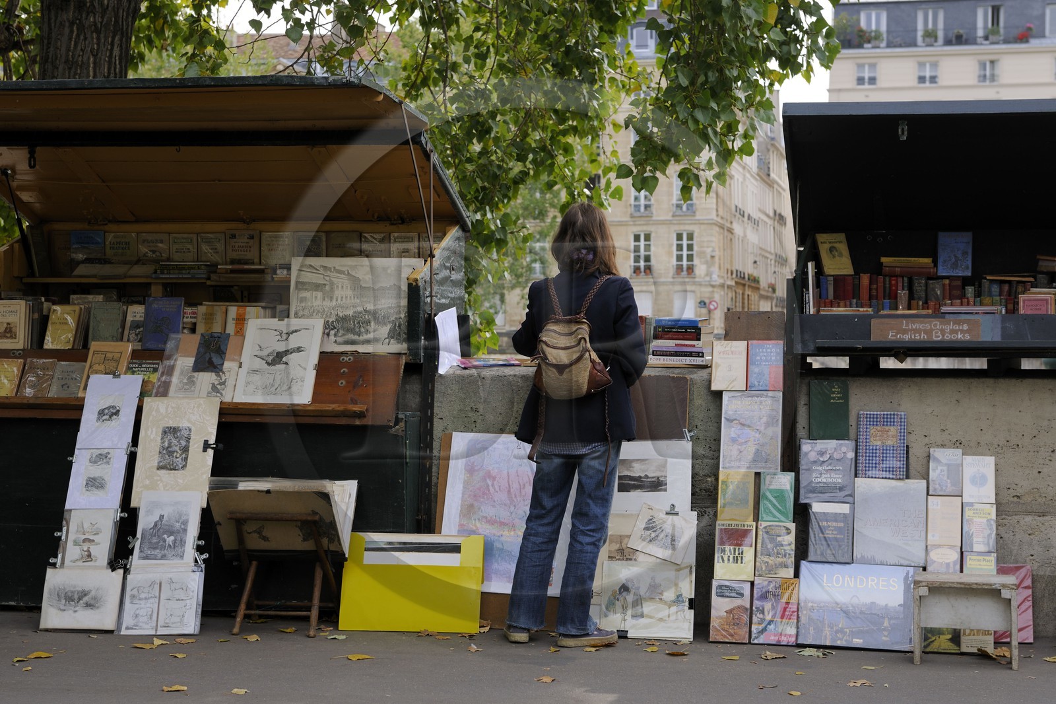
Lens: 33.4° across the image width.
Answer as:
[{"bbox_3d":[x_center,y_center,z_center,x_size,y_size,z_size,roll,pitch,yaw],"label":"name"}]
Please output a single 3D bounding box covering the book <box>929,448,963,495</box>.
[{"bbox_3d":[1.614,0.465,6.796,0.122,0.182,0.020,0,-15,11],"label":"book"}]

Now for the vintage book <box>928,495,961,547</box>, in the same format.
[{"bbox_3d":[1.549,0.630,6.540,0.120,0.182,0.020,1,-13,14],"label":"vintage book"}]

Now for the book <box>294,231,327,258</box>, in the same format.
[{"bbox_3d":[-0.950,-0.421,7.709,0.140,0.200,0.018,-1,-6,9],"label":"book"}]

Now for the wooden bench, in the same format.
[{"bbox_3d":[1.554,0.951,6.243,0.360,0.300,0.190,0,2,14],"label":"wooden bench"}]

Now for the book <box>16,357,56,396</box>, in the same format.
[{"bbox_3d":[-2.026,0.112,7.284,0.136,0.173,0.018,1,-27,13],"label":"book"}]

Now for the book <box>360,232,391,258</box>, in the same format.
[{"bbox_3d":[-0.663,-0.417,7.668,0.121,0.187,0.016,-1,-6,9],"label":"book"}]

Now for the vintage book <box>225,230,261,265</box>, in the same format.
[{"bbox_3d":[-1.259,-0.433,7.789,0.155,0.206,0.018,0,-6,9],"label":"vintage book"}]

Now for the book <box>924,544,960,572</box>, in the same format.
[{"bbox_3d":[1.583,0.832,6.699,0.122,0.184,0.020,0,-15,11],"label":"book"}]

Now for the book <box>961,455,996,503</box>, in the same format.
[{"bbox_3d":[1.735,0.492,6.766,0.121,0.182,0.022,0,-15,11],"label":"book"}]

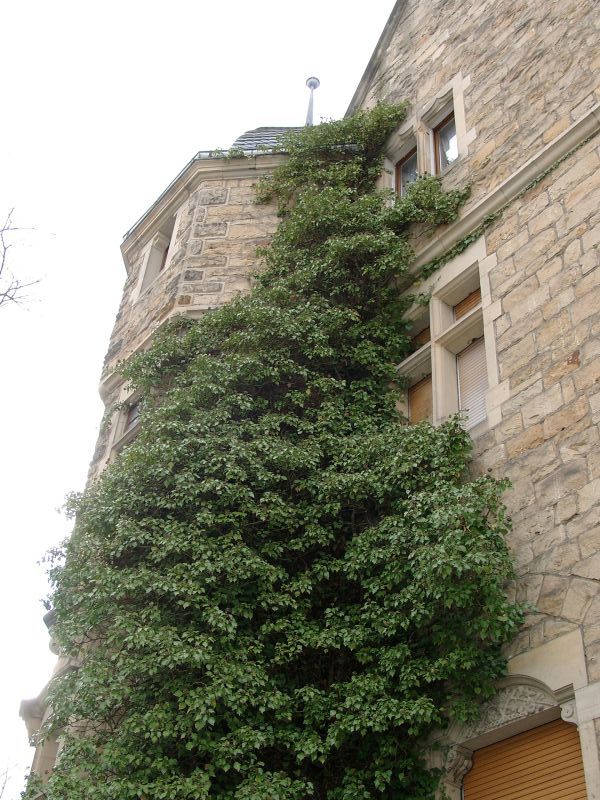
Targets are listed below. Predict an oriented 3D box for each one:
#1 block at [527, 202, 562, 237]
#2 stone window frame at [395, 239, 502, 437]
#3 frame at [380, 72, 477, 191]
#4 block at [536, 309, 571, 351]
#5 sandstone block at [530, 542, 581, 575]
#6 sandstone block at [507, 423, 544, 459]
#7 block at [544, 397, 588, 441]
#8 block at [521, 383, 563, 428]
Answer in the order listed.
[{"bbox_3d":[2.338,-1.632,9.673,0.190,0.210,0.390,29,-47,-26],"label":"block"},{"bbox_3d":[1.411,-0.299,10.113,0.300,2.449,1.675,29,-47,-26],"label":"stone window frame"},{"bbox_3d":[1.499,-2.887,12.485,0.260,1.654,1.723,29,-47,-26],"label":"frame"},{"bbox_3d":[2.214,-0.565,8.831,0.190,0.228,0.366,29,-47,-26],"label":"block"},{"bbox_3d":[1.917,1.227,7.575,0.190,0.254,0.469,29,-47,-26],"label":"sandstone block"},{"bbox_3d":[1.894,0.377,8.459,0.190,0.172,0.384,29,-47,-26],"label":"sandstone block"},{"bbox_3d":[2.149,0.175,8.210,0.190,0.196,0.445,29,-47,-26],"label":"block"},{"bbox_3d":[2.038,0.087,8.494,0.190,0.221,0.426,29,-47,-26],"label":"block"}]

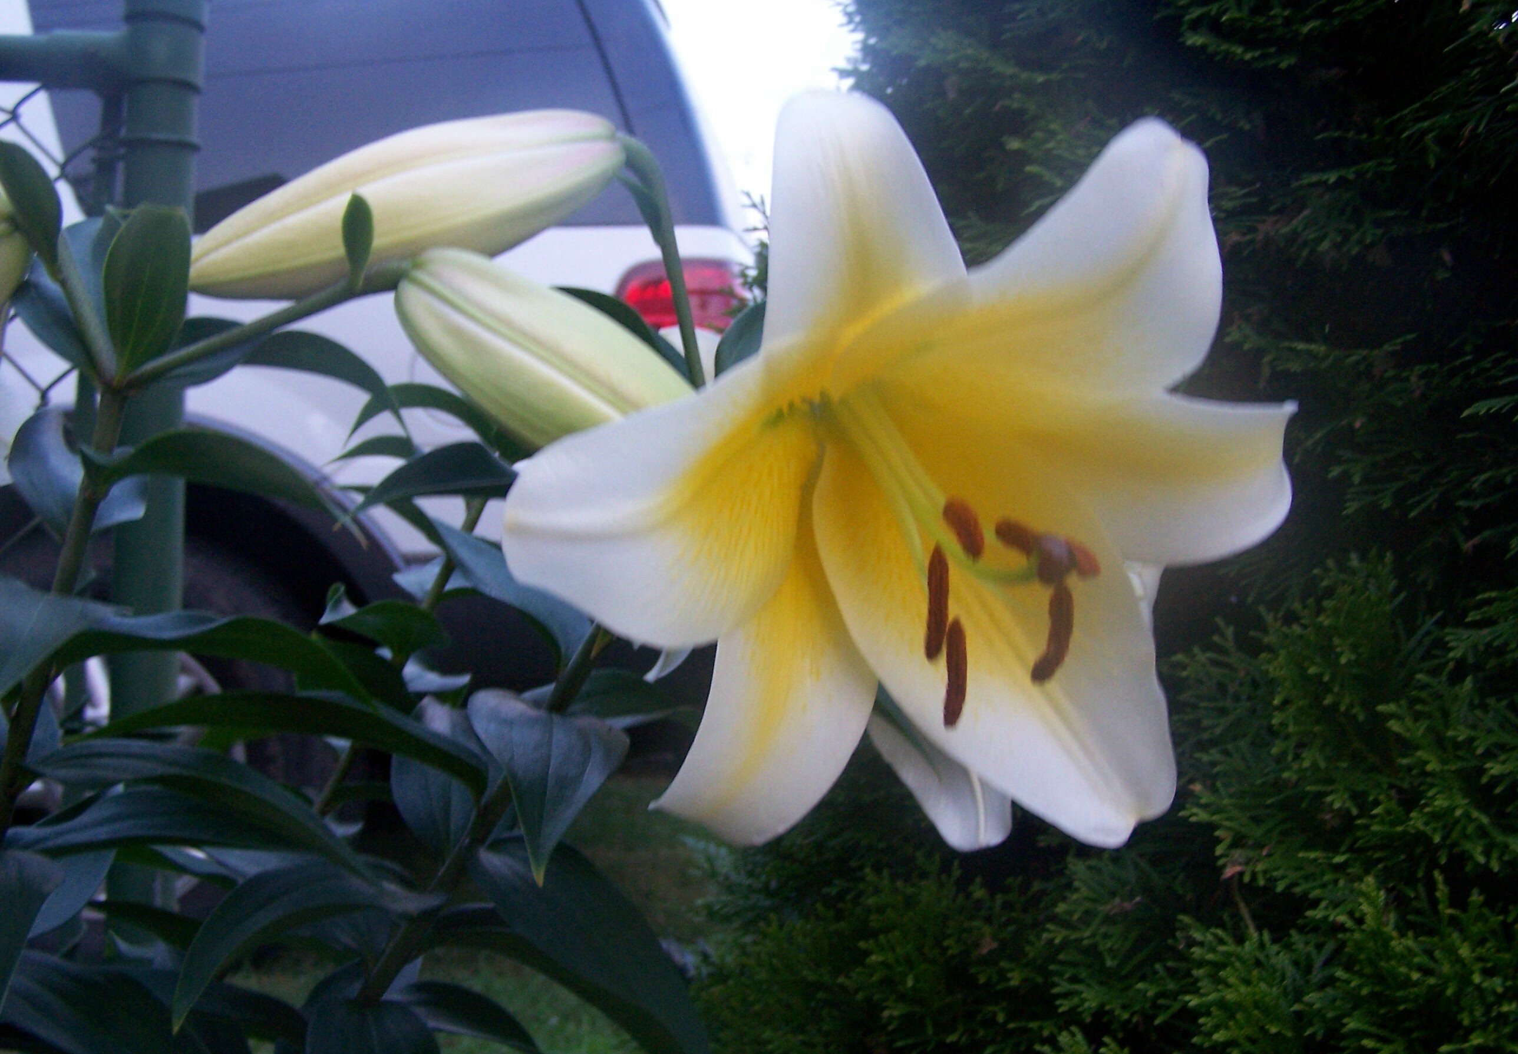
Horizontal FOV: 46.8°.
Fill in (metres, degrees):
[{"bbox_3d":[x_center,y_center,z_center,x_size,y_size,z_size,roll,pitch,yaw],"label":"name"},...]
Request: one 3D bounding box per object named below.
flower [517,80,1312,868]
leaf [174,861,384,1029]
[{"bbox_3d":[0.028,-0.020,0.468,0.192,0.182,0.120,2,10,-19],"label":"flower"},{"bbox_3d":[-0.129,0.113,0.475,0.062,0.042,0.034,-1,7,-41],"label":"leaf"}]

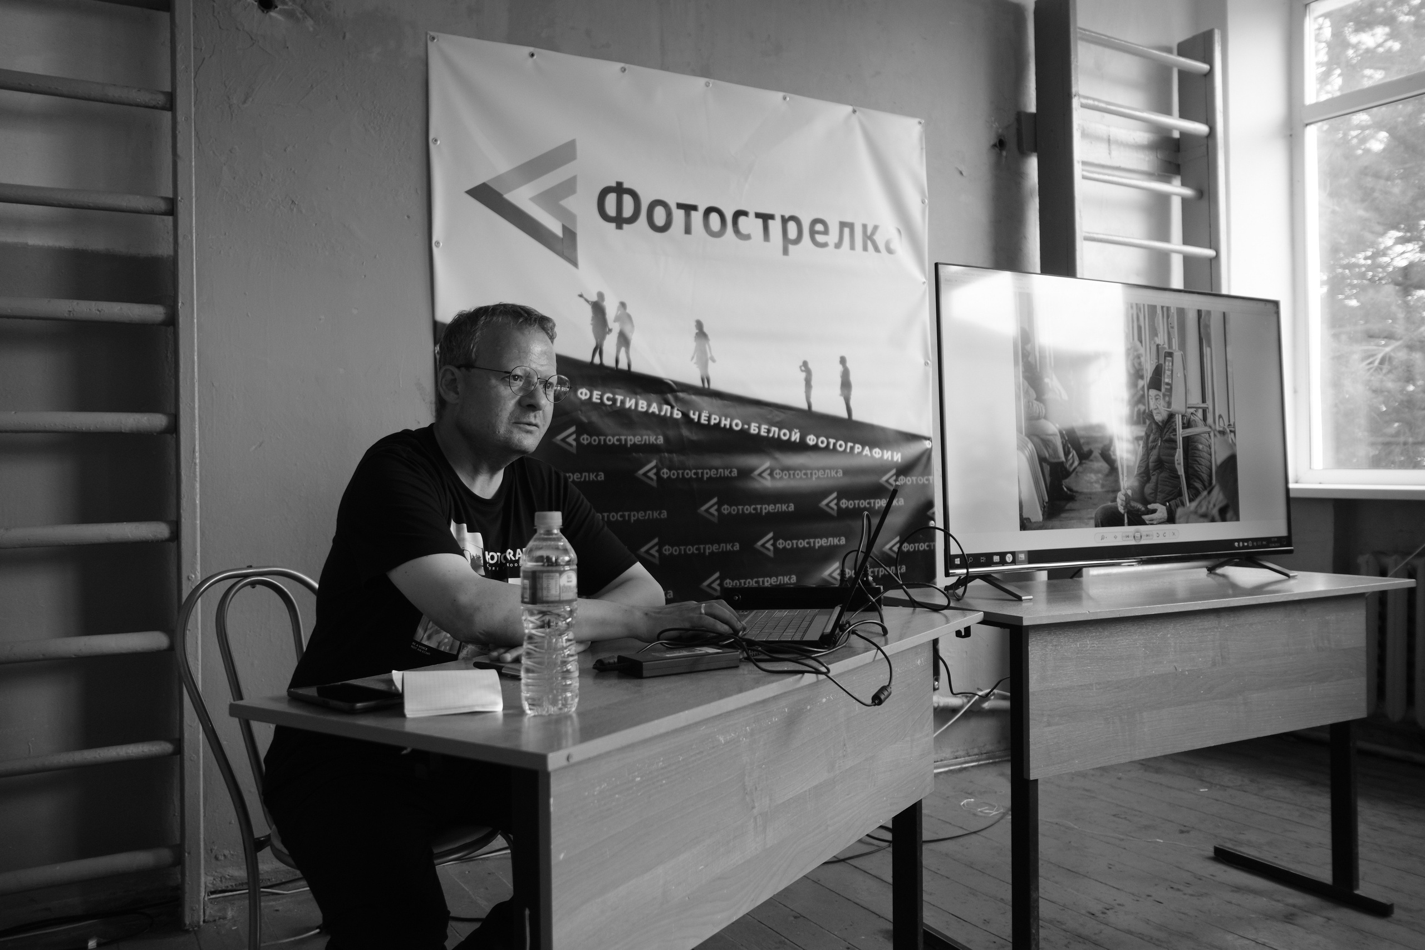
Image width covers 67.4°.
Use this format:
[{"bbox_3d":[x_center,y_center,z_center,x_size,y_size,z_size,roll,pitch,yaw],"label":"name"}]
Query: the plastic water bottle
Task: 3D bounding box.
[{"bbox_3d":[-0.182,0.152,1.194,0.065,0.222,0.065,-1,-1,-9],"label":"plastic water bottle"}]

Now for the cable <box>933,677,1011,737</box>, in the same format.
[{"bbox_3d":[0.874,0.783,3.606,0.335,0.209,0.120,-1,-1,-28],"label":"cable"}]

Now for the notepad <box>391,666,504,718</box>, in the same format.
[{"bbox_3d":[-0.290,0.242,1.209,0.107,0.045,0.058,-1,-1,-16],"label":"notepad"}]

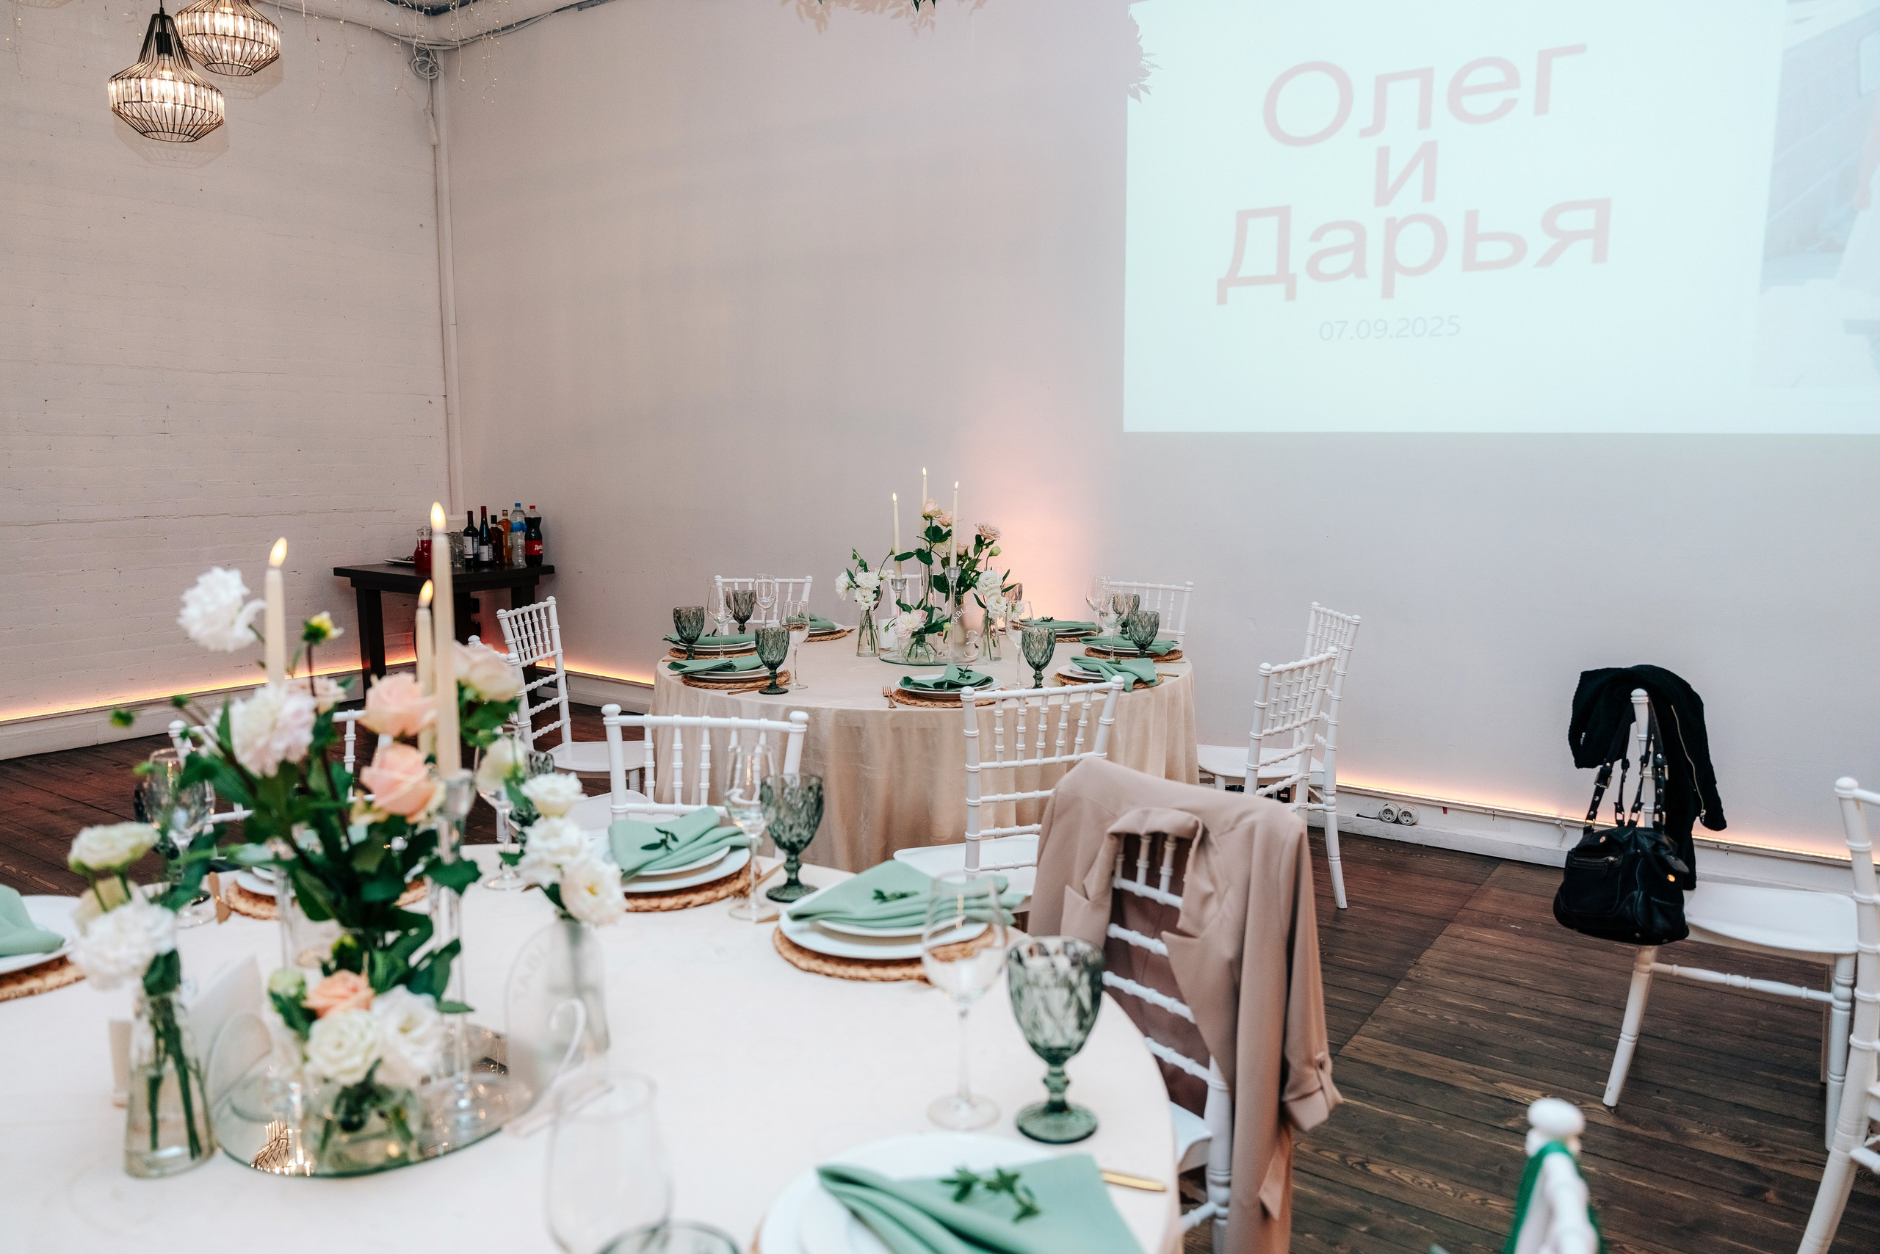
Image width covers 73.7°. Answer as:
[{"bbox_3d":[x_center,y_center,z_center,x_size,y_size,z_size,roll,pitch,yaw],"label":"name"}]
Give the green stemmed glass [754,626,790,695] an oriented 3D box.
[{"bbox_3d":[-0.456,0.092,3.406,0.087,0.171,0.087,0,8,0],"label":"green stemmed glass"}]

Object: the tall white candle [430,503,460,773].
[{"bbox_3d":[-0.477,0.017,1.209,0.021,0.259,0.021,-3,9,-21],"label":"tall white candle"}]

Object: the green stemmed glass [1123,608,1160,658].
[{"bbox_3d":[0.594,0.043,3.662,0.090,0.170,0.090,1,8,0],"label":"green stemmed glass"}]

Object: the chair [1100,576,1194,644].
[{"bbox_3d":[0.629,0.311,4.484,0.410,0.900,0.440,7,10,41],"label":"chair"}]

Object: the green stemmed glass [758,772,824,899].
[{"bbox_3d":[-0.210,0.297,1.782,0.088,0.170,0.088,0,8,0],"label":"green stemmed glass"}]

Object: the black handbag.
[{"bbox_3d":[1.378,0.408,2.542,0.250,0.450,0.140,5,9,30],"label":"black handbag"}]

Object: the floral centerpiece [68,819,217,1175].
[{"bbox_3d":[-0.733,0.339,1.164,0.118,0.310,0.110,-5,10,-33],"label":"floral centerpiece"}]

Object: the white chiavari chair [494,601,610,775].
[{"bbox_3d":[-1.117,0.391,4.044,0.440,0.920,0.400,1,8,7],"label":"white chiavari chair"}]

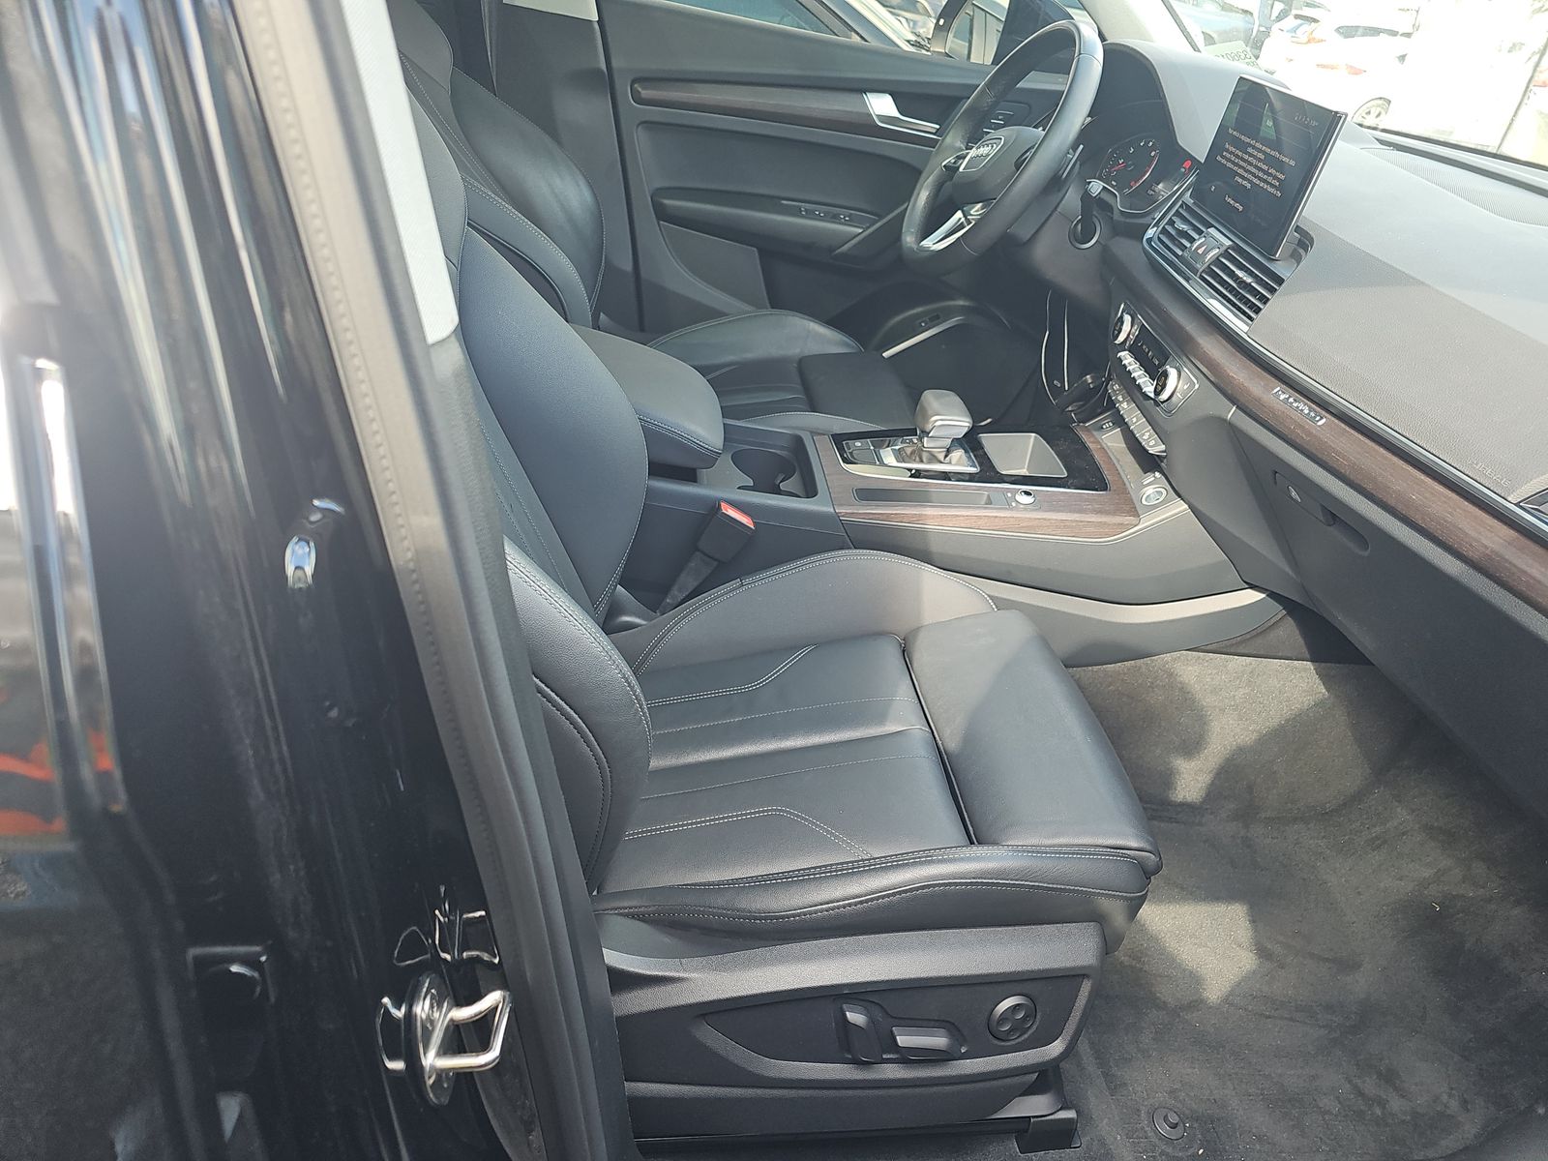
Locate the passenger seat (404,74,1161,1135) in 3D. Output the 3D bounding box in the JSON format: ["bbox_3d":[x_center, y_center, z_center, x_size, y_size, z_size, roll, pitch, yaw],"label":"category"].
[{"bbox_3d":[-0.079,-0.026,0.851,0.836,1.035,0.551,2,34,-12],"label":"passenger seat"}]

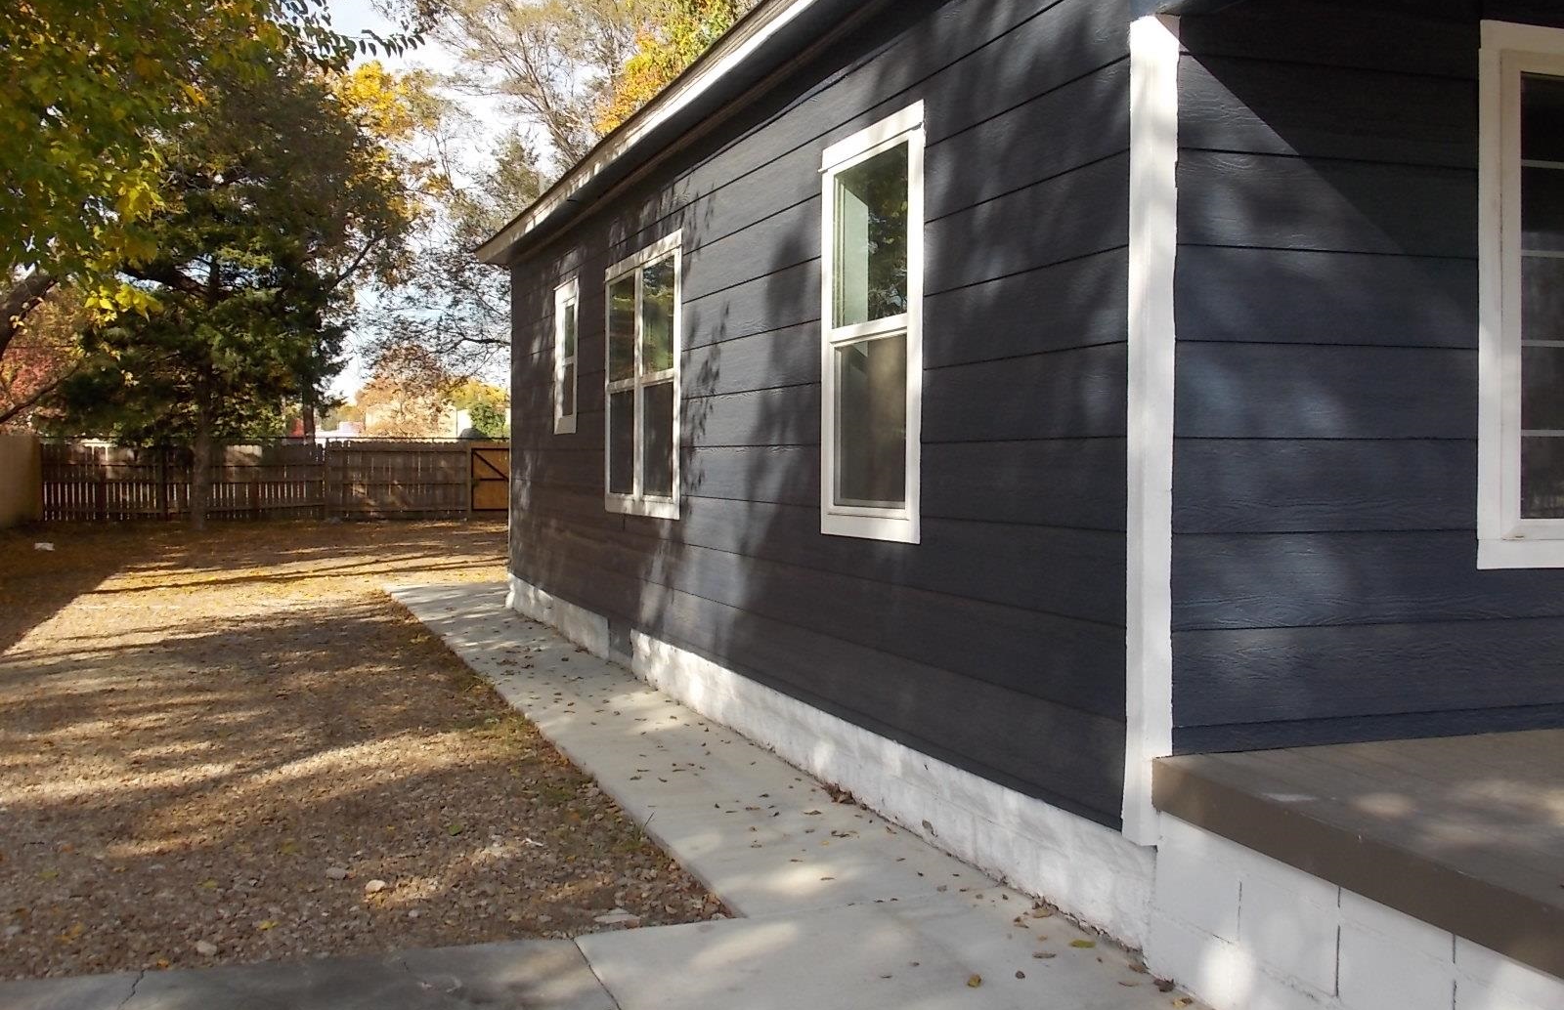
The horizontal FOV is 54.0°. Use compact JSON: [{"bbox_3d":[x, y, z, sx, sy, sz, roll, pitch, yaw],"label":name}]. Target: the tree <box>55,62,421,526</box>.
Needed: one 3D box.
[{"bbox_3d":[-12.119,-4.720,34.200,7.700,10.264,7.200,0,2,-19],"label":"tree"}]

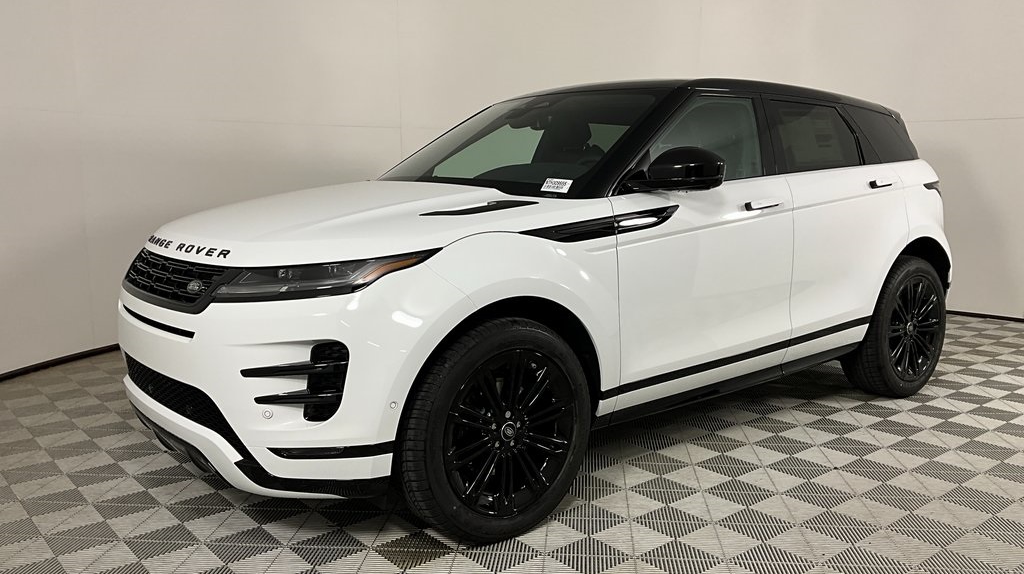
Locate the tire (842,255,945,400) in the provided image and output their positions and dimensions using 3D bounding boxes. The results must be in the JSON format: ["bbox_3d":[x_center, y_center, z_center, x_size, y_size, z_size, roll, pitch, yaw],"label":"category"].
[{"bbox_3d":[2.022,0.194,4.535,0.750,0.750,0.250,-7,11,-38],"label":"tire"}]

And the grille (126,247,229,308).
[{"bbox_3d":[-1.181,-0.027,2.955,0.150,0.165,0.880,11,-1,-40],"label":"grille"}]

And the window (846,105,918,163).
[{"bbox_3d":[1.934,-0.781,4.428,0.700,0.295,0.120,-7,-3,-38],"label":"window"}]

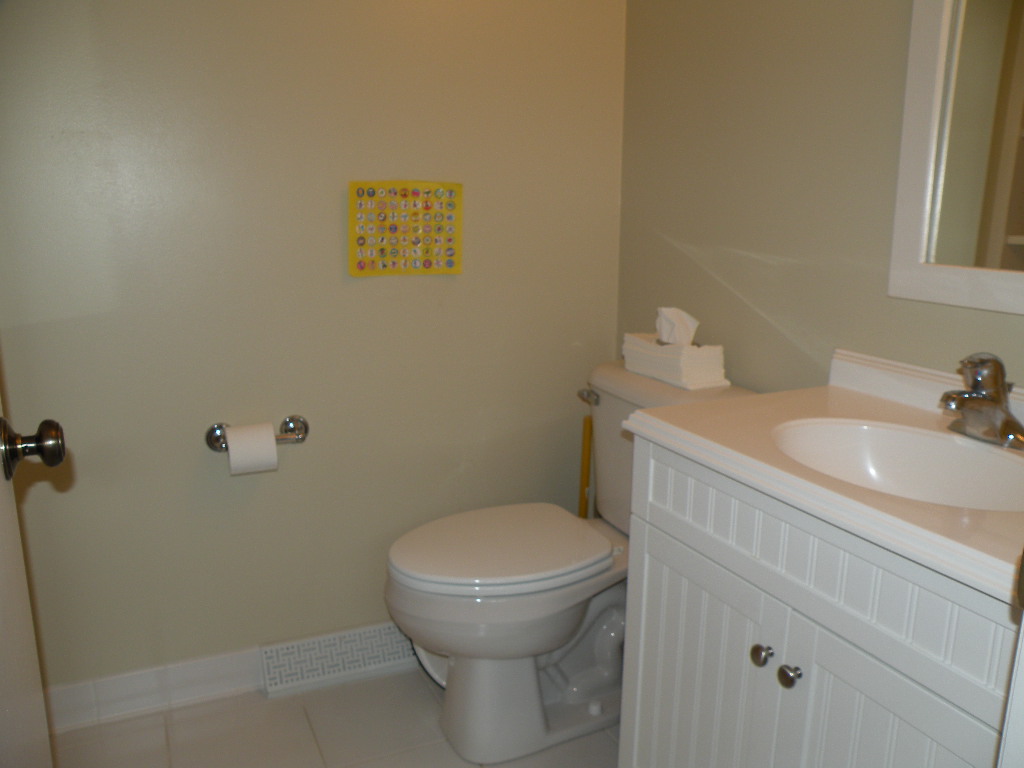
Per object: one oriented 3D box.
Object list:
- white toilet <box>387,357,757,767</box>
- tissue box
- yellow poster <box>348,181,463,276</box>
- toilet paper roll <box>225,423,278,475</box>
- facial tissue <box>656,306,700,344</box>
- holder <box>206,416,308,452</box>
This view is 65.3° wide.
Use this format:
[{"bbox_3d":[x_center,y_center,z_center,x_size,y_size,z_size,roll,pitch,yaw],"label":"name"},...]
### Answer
[{"bbox_3d":[0.077,0.395,1.818,0.755,0.790,0.495,-5,12,-23],"label":"white toilet"},{"bbox_3d":[0.372,-0.058,1.841,0.110,0.092,0.248,-5,12,-23],"label":"tissue box"},{"bbox_3d":[-0.250,-0.372,1.929,0.280,0.218,0.008,-5,12,-23],"label":"yellow poster"},{"bbox_3d":[-0.590,0.148,1.816,0.102,0.104,0.104,-5,12,-23],"label":"toilet paper roll"},{"bbox_3d":[0.371,-0.137,1.820,0.055,0.083,0.100,-5,12,-23],"label":"facial tissue"},{"bbox_3d":[-0.582,0.124,1.843,0.222,0.070,0.080,-5,12,-23],"label":"holder"}]

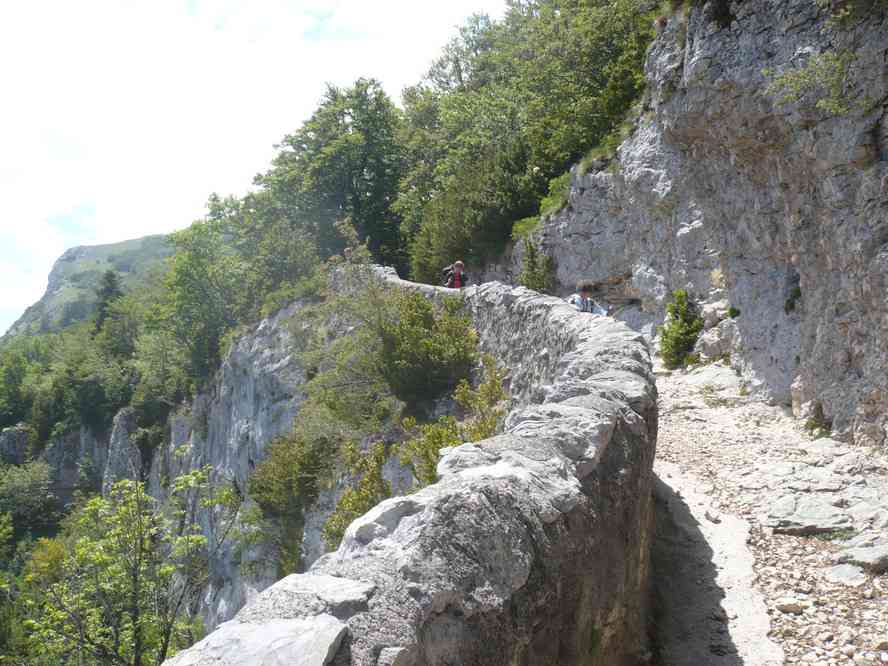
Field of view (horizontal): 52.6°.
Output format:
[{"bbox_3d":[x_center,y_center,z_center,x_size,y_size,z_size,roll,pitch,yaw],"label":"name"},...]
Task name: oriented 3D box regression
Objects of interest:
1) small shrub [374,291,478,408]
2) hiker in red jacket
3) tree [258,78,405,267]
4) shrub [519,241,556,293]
[{"bbox_3d":[-0.257,0.257,14.000,1.600,1.750,1.500,0,-2,0],"label":"small shrub"},{"bbox_3d":[0.274,-0.776,20.500,0.550,1.720,0.500,1,-3,-27],"label":"hiker in red jacket"},{"bbox_3d":[-4.511,-6.034,36.000,6.000,8.400,5.600,0,-2,0],"label":"tree"},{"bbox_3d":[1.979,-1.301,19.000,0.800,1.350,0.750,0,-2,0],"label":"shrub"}]

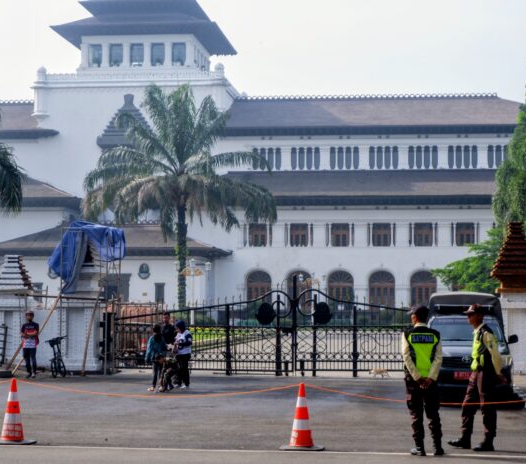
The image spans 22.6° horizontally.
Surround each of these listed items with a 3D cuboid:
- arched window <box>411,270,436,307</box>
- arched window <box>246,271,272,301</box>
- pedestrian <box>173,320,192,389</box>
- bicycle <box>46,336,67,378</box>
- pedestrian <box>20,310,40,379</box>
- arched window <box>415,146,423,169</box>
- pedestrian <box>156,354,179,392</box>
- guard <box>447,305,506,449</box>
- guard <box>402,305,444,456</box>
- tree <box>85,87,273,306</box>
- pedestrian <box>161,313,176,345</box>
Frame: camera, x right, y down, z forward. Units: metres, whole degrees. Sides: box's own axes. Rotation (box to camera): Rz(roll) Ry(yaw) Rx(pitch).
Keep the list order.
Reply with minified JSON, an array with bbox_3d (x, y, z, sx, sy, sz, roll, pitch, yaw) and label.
[{"bbox_3d":[13.974,5.138,114.100,2.250,3.500,0.350,0,-4,7],"label":"arched window"},{"bbox_3d":[-0.326,5.215,115.800,2.250,3.500,0.350,0,-4,7],"label":"arched window"},{"bbox_3d":[-1.760,2.672,28.750,0.350,1.480,0.440,2,-4,-25],"label":"pedestrian"},{"bbox_3d":[-5.288,3.192,33.667,0.570,1.050,1.500,0,-4,5],"label":"bicycle"},{"bbox_3d":[-5.913,2.845,33.368,0.500,1.672,0.340,1,-4,-6],"label":"pedestrian"},{"bbox_3d":[14.312,-6.799,120.300,0.560,2.080,0.250,0,-4,7],"label":"arched window"},{"bbox_3d":[-2.053,2.971,27.971,0.600,0.800,0.500,3,-5,-41],"label":"pedestrian"},{"bbox_3d":[2.517,1.712,15.500,0.570,1.710,0.500,1,-4,-7],"label":"guard"},{"bbox_3d":[1.852,1.714,15.286,0.500,1.716,0.380,0,-4,-3],"label":"guard"},{"bbox_3d":[-4.462,-0.937,72.367,10.500,14.180,10.500,0,-4,7],"label":"tree"},{"bbox_3d":[-2.182,2.682,30.292,0.460,1.660,0.320,-1,-4,23],"label":"pedestrian"}]

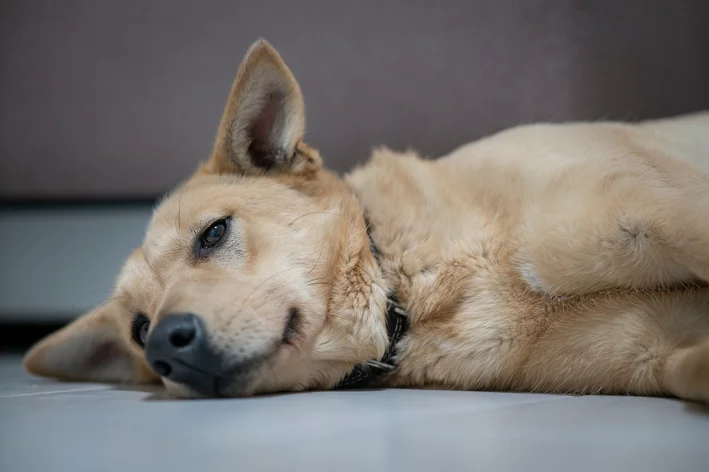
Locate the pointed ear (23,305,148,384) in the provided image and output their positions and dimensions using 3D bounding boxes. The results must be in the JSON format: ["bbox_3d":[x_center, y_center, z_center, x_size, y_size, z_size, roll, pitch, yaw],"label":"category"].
[{"bbox_3d":[-0.161,0.066,1.010,0.082,0.052,0.030,-6,-2,18],"label":"pointed ear"}]

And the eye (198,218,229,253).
[{"bbox_3d":[-0.081,0.000,0.960,0.016,0.024,0.012,41,-12,16],"label":"eye"}]

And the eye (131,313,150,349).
[{"bbox_3d":[-0.124,0.056,0.985,0.014,0.023,0.012,44,35,16],"label":"eye"}]

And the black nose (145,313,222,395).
[{"bbox_3d":[-0.090,0.060,0.875,0.038,0.038,0.030,34,10,8],"label":"black nose"}]

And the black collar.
[{"bbox_3d":[0.000,0.036,1.010,0.030,0.118,0.125,5,-2,-24],"label":"black collar"}]

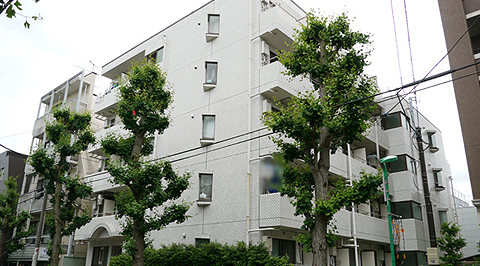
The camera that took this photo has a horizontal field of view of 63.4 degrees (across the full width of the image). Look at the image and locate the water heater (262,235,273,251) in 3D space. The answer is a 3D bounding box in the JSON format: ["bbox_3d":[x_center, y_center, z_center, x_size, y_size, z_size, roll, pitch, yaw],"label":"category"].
[{"bbox_3d":[1.063,4.212,14.679,0.220,0.570,0.340,-16,-26,39],"label":"water heater"}]

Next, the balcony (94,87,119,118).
[{"bbox_3d":[-8.132,-2.031,25.461,3.200,1.110,0.950,-16,-26,39],"label":"balcony"}]

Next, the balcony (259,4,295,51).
[{"bbox_3d":[1.962,-4.595,17.699,0.941,1.160,2.100,-16,-26,39],"label":"balcony"}]

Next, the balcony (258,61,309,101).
[{"bbox_3d":[2.031,-1.963,16.913,0.941,1.180,2.500,-16,-26,39],"label":"balcony"}]

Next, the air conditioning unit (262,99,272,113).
[{"bbox_3d":[1.147,-1.041,16.139,0.210,0.580,0.340,-16,-26,39],"label":"air conditioning unit"}]

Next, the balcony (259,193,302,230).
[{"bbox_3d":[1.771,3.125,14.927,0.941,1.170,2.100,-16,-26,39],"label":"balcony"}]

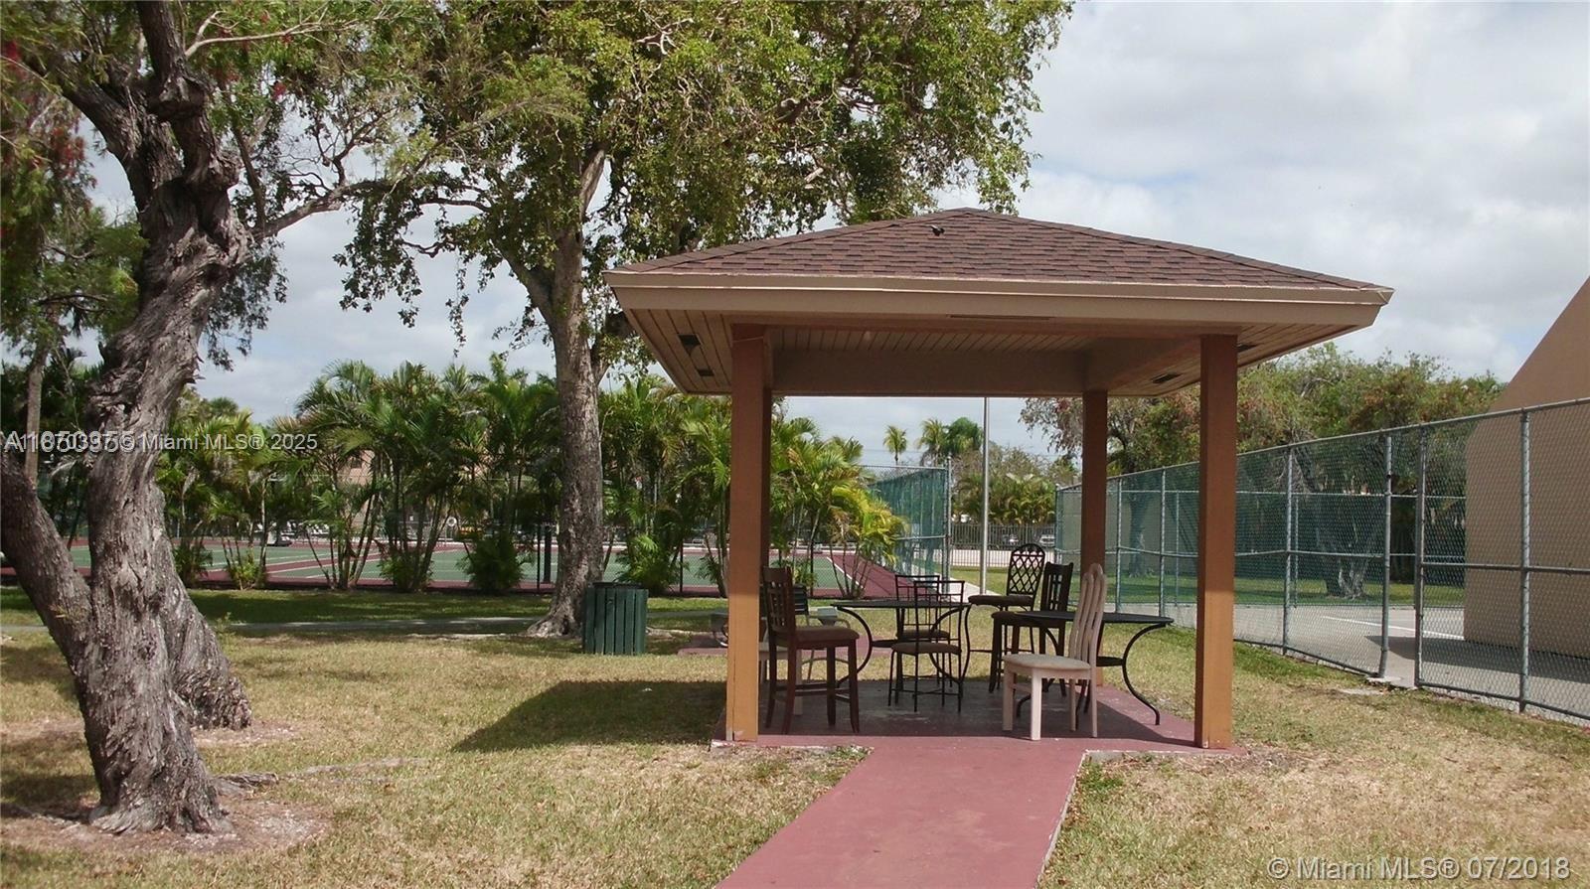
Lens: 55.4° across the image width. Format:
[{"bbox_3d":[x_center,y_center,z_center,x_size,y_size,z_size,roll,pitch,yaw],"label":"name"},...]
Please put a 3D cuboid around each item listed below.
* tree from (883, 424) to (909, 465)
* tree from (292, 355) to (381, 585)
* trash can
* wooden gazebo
[{"bbox_3d":[9.294,3.499,140.000,2.500,10.600,2.500,1,-3,0],"label":"tree"},{"bbox_3d":[-7.238,0.492,24.000,1.450,3.650,1.500,1,-3,0],"label":"tree"},{"bbox_3d":[-1.820,1.758,15.350,0.610,0.755,0.610,1,-3,0],"label":"trash can"},{"bbox_3d":[1.146,0.155,11.166,4.470,3.604,5.305,1,-3,0],"label":"wooden gazebo"}]

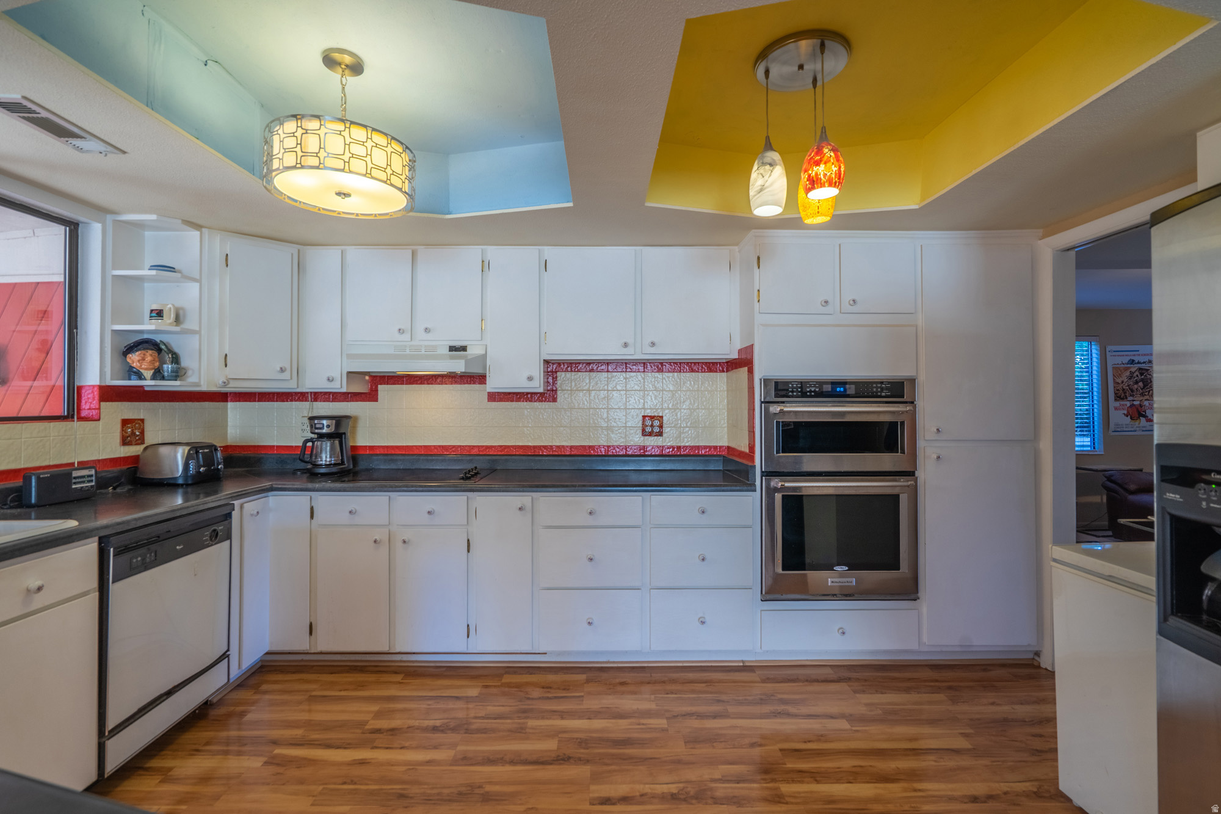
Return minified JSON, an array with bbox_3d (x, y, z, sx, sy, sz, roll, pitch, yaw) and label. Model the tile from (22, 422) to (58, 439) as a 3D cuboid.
[{"bbox_3d":[-2.272,0.093,2.148,0.010,0.058,0.110,0,0,-1],"label":"tile"}]

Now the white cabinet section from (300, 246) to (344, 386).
[{"bbox_3d":[-1.569,-0.479,3.094,0.238,0.763,0.290,0,0,-1],"label":"white cabinet section"}]

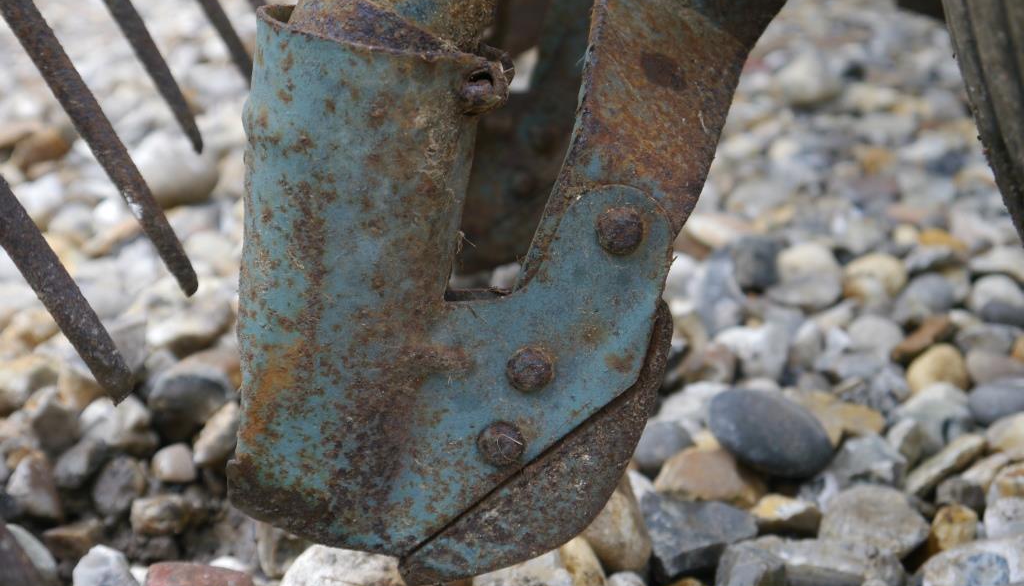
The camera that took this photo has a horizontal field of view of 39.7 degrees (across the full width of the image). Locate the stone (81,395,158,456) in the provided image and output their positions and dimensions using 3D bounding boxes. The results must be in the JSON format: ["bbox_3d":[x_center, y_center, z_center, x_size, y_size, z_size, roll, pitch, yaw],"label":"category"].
[{"bbox_3d":[-0.162,0.055,0.586,0.032,0.023,0.027,0,22,0],"label":"stone"}]

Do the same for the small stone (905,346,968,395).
[{"bbox_3d":[0.183,0.033,0.612,0.025,0.019,0.022,0,26,0],"label":"small stone"}]

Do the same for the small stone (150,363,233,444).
[{"bbox_3d":[-0.137,0.047,0.604,0.037,0.031,0.033,0,22,0],"label":"small stone"}]

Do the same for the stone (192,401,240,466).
[{"bbox_3d":[-0.117,0.055,0.567,0.018,0.022,0.030,14,29,27],"label":"stone"}]

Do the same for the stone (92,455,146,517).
[{"bbox_3d":[-0.185,0.091,0.671,0.025,0.027,0.023,0,22,0],"label":"stone"}]

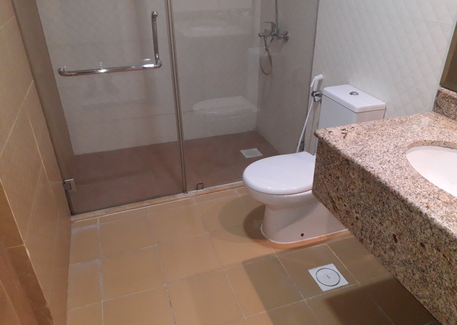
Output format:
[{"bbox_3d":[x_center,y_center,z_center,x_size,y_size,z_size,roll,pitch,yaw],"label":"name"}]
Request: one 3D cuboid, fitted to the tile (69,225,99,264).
[{"bbox_3d":[-0.811,0.464,2.035,0.154,0.013,0.302,-10,31,-16],"label":"tile"}]

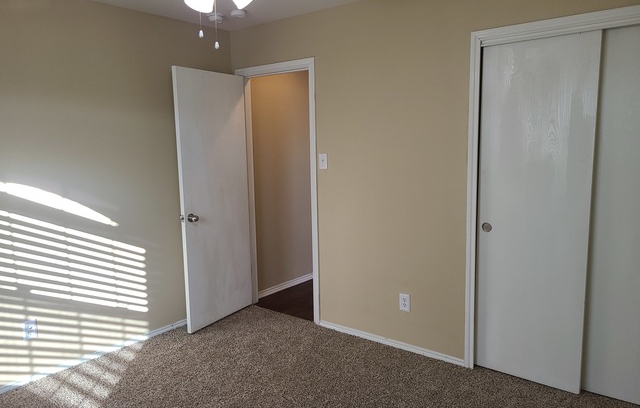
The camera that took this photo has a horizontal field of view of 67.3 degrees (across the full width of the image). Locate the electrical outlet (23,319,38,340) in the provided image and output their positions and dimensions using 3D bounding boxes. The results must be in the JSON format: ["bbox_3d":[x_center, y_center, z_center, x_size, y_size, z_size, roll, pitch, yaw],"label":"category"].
[{"bbox_3d":[-1.819,0.792,3.032,0.010,0.119,0.073,5,10,39],"label":"electrical outlet"}]

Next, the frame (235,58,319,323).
[{"bbox_3d":[-0.333,-0.101,4.030,0.886,2.070,0.130,5,10,39],"label":"frame"}]

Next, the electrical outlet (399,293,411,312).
[{"bbox_3d":[0.586,0.686,3.325,0.073,0.119,0.010,5,10,39],"label":"electrical outlet"}]

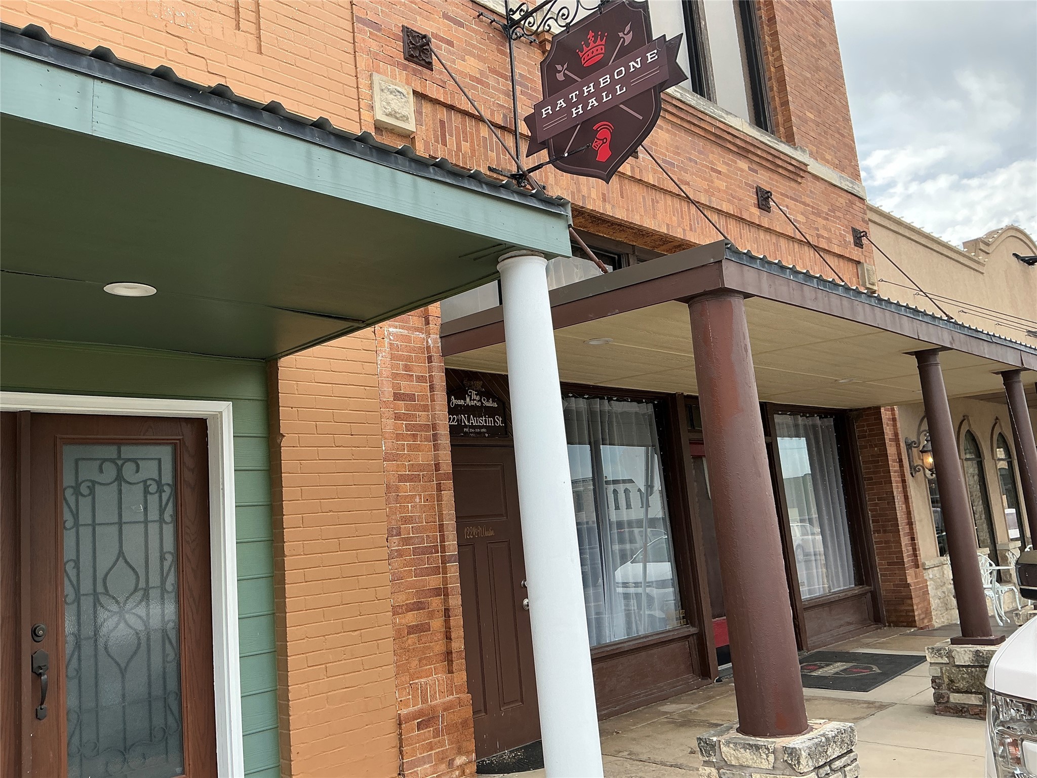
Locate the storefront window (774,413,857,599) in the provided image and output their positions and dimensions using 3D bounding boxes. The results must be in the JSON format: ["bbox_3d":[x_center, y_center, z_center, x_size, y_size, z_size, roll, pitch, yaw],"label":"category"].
[{"bbox_3d":[3.515,1.345,9.852,1.480,2.060,0.120,4,-13,-45],"label":"storefront window"}]

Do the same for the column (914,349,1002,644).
[{"bbox_3d":[3.066,0.736,5.934,0.250,2.060,0.250,4,-13,-45],"label":"column"}]

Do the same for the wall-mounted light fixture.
[{"bbox_3d":[5.365,0.872,11.012,0.270,0.600,0.400,4,-13,-45],"label":"wall-mounted light fixture"}]

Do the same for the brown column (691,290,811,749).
[{"bbox_3d":[1.064,0.545,3.951,0.290,2.030,0.290,4,-13,-45],"label":"brown column"}]

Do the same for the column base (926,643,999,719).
[{"bbox_3d":[3.187,1.971,5.744,0.540,0.460,0.540,4,-13,-45],"label":"column base"}]

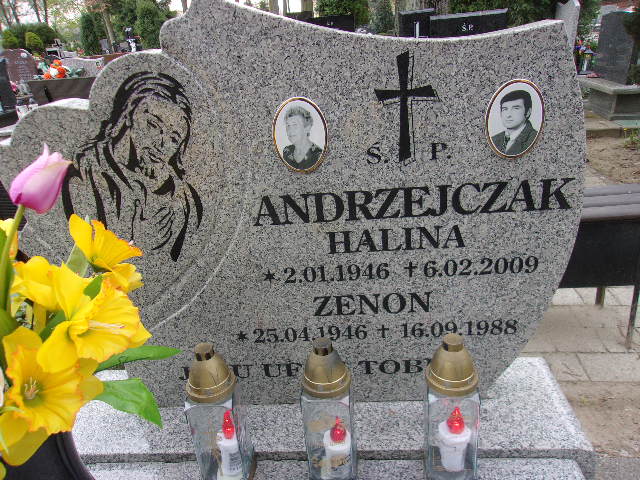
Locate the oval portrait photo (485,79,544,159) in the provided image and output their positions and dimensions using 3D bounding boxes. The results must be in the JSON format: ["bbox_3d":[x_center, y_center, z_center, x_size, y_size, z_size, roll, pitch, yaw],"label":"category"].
[{"bbox_3d":[0.364,-0.222,0.927,0.107,0.145,0.012,-3,19,6],"label":"oval portrait photo"}]

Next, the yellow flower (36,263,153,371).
[{"bbox_3d":[-0.263,0.091,0.580,0.105,0.110,0.080,-20,15,-38],"label":"yellow flower"}]

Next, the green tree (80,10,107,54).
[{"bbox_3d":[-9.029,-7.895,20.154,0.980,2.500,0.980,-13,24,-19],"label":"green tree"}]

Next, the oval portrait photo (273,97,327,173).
[{"bbox_3d":[-0.037,-0.201,0.971,0.108,0.146,0.012,-3,19,6],"label":"oval portrait photo"}]

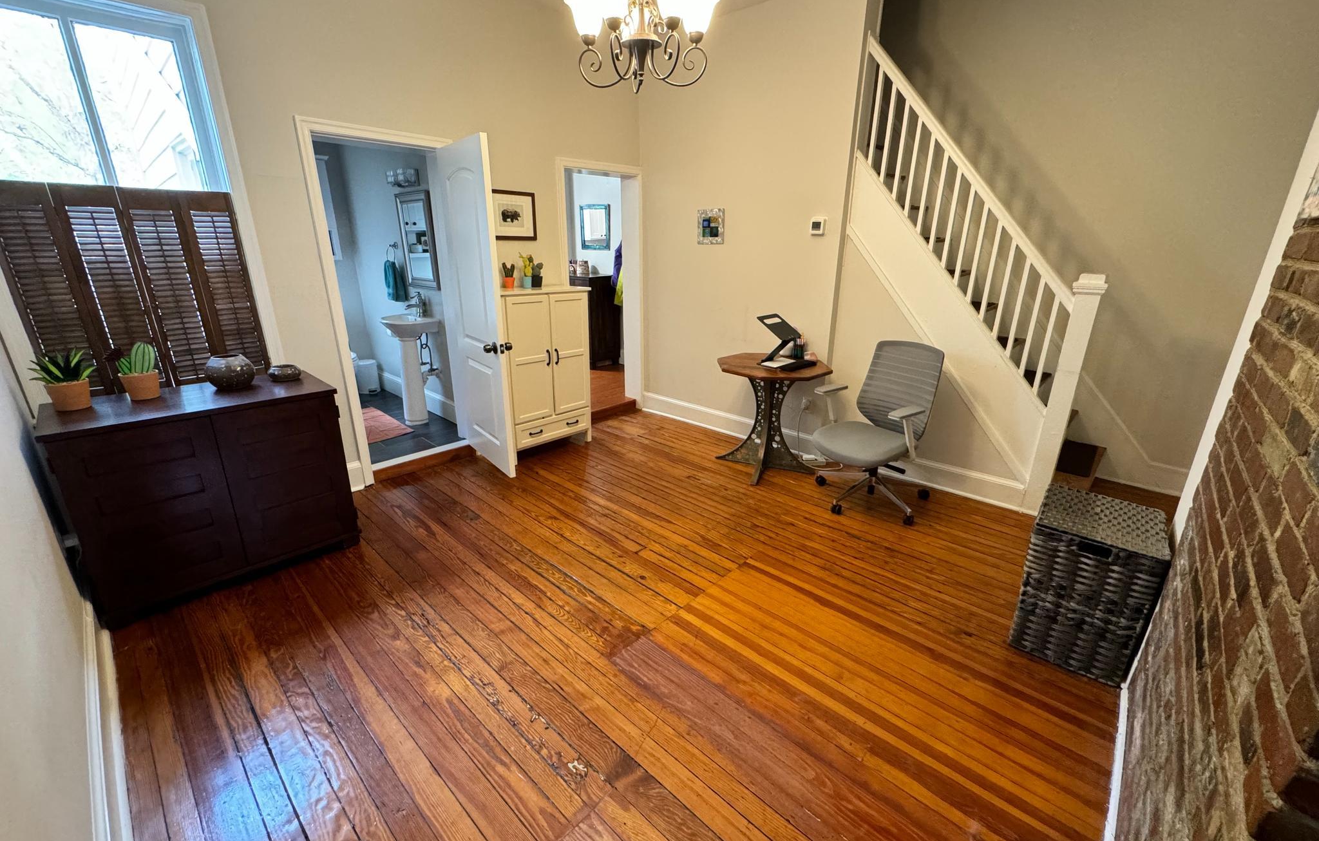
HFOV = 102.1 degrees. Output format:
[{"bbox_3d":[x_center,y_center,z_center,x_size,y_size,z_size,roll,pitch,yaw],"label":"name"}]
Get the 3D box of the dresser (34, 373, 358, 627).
[{"bbox_3d":[-2.220,0.310,2.700,0.546,0.886,1.017,18,26,41],"label":"dresser"}]

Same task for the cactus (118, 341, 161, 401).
[{"bbox_3d":[-2.436,-0.230,2.495,0.125,0.266,0.138,17,25,40],"label":"cactus"}]

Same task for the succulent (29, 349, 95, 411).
[{"bbox_3d":[-2.609,-0.179,2.340,0.180,0.271,0.187,17,25,40],"label":"succulent"}]

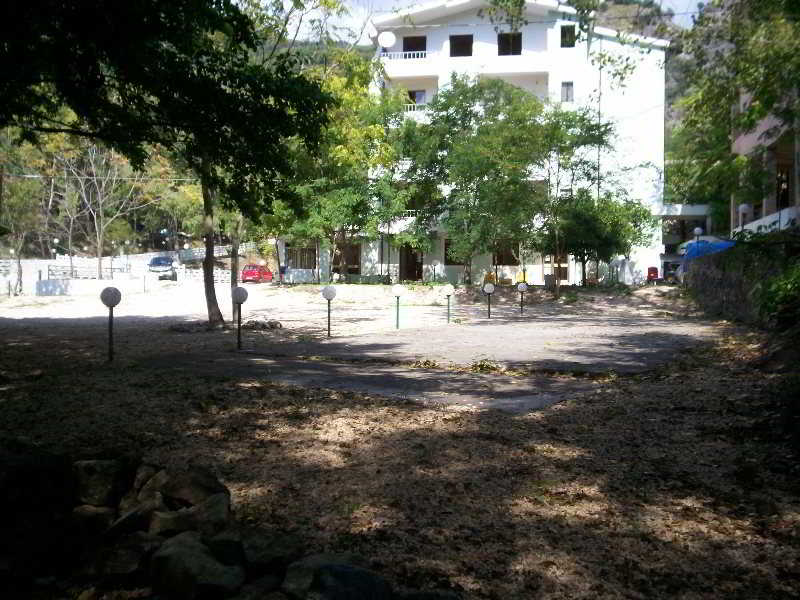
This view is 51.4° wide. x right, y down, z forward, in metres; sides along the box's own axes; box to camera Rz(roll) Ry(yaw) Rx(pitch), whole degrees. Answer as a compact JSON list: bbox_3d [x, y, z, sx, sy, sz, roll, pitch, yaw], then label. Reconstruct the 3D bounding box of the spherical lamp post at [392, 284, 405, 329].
[{"bbox_3d":[-0.041,0.195,23.128,0.335,1.240,0.335,0,2,0],"label":"spherical lamp post"}]

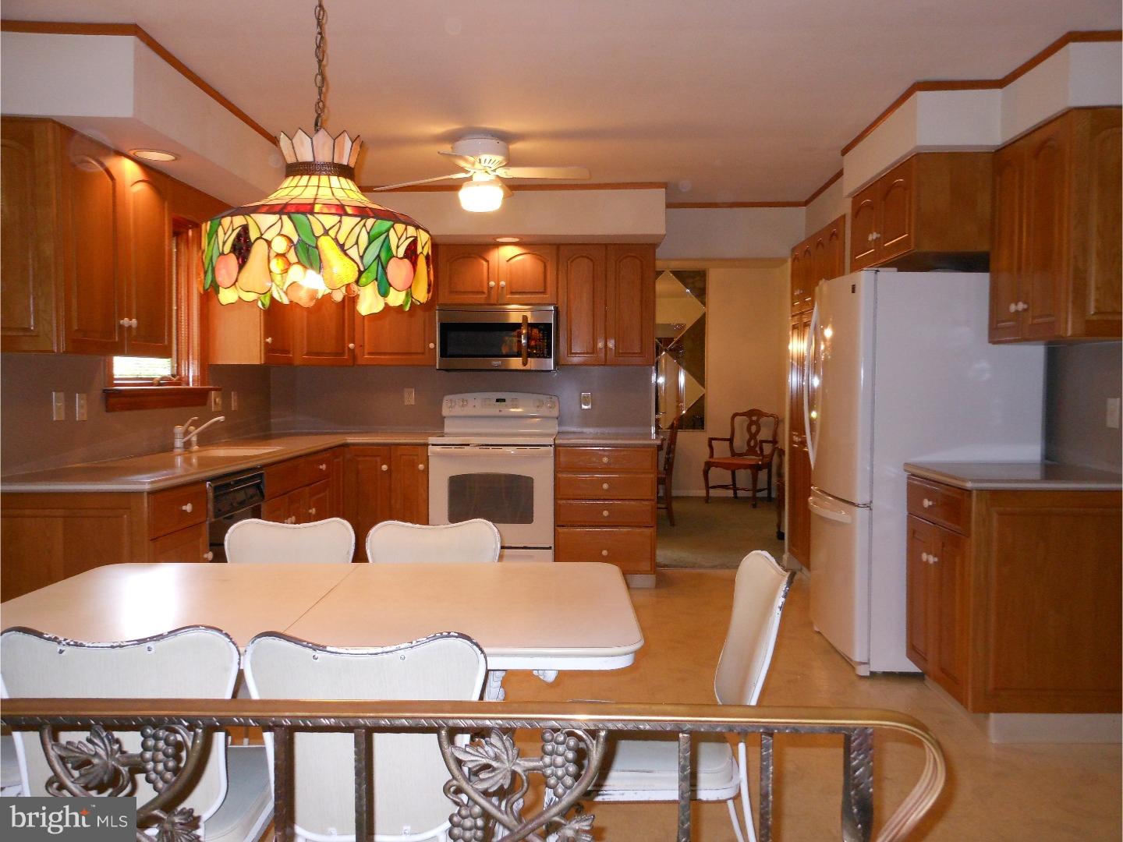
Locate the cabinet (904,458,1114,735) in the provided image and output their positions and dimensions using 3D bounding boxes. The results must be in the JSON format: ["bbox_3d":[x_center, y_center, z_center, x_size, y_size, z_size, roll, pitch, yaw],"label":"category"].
[{"bbox_3d":[1.735,0.647,3.441,0.650,0.914,0.690,0,2,1],"label":"cabinet"}]

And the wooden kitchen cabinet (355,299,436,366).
[{"bbox_3d":[-1.043,-0.737,5.895,0.524,0.763,0.320,0,2,2],"label":"wooden kitchen cabinet"}]

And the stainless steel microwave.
[{"bbox_3d":[-0.404,-0.527,5.858,0.755,0.404,0.395,0,2,1],"label":"stainless steel microwave"}]

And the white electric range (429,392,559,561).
[{"bbox_3d":[-0.409,0.415,5.732,0.757,1.186,0.680,0,2,1],"label":"white electric range"}]

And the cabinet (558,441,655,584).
[{"bbox_3d":[0.273,0.547,5.767,0.609,0.815,0.610,0,2,2],"label":"cabinet"}]

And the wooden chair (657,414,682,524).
[{"bbox_3d":[0.774,0.432,8.216,0.570,0.970,0.500,0,2,1],"label":"wooden chair"}]

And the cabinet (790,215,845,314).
[{"bbox_3d":[1.781,-0.892,5.349,0.580,0.429,1.228,0,2,1],"label":"cabinet"}]

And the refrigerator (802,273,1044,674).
[{"bbox_3d":[1.610,0.216,4.198,0.825,1.725,0.775,0,2,2],"label":"refrigerator"}]

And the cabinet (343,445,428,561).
[{"bbox_3d":[-1.053,0.546,5.802,0.517,0.815,0.610,0,2,2],"label":"cabinet"}]

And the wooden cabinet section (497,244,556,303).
[{"bbox_3d":[-0.216,-0.940,5.929,0.374,0.373,0.320,0,2,1],"label":"wooden cabinet section"}]

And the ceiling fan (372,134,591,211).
[{"bbox_3d":[-0.393,-1.216,4.498,1.080,0.360,1.080,1,2,14],"label":"ceiling fan"}]

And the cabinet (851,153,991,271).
[{"bbox_3d":[1.741,-0.905,4.076,0.618,0.379,0.850,0,2,2],"label":"cabinet"}]

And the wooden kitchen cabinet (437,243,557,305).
[{"bbox_3d":[-0.399,-0.927,5.870,0.763,0.382,0.320,0,2,2],"label":"wooden kitchen cabinet"}]

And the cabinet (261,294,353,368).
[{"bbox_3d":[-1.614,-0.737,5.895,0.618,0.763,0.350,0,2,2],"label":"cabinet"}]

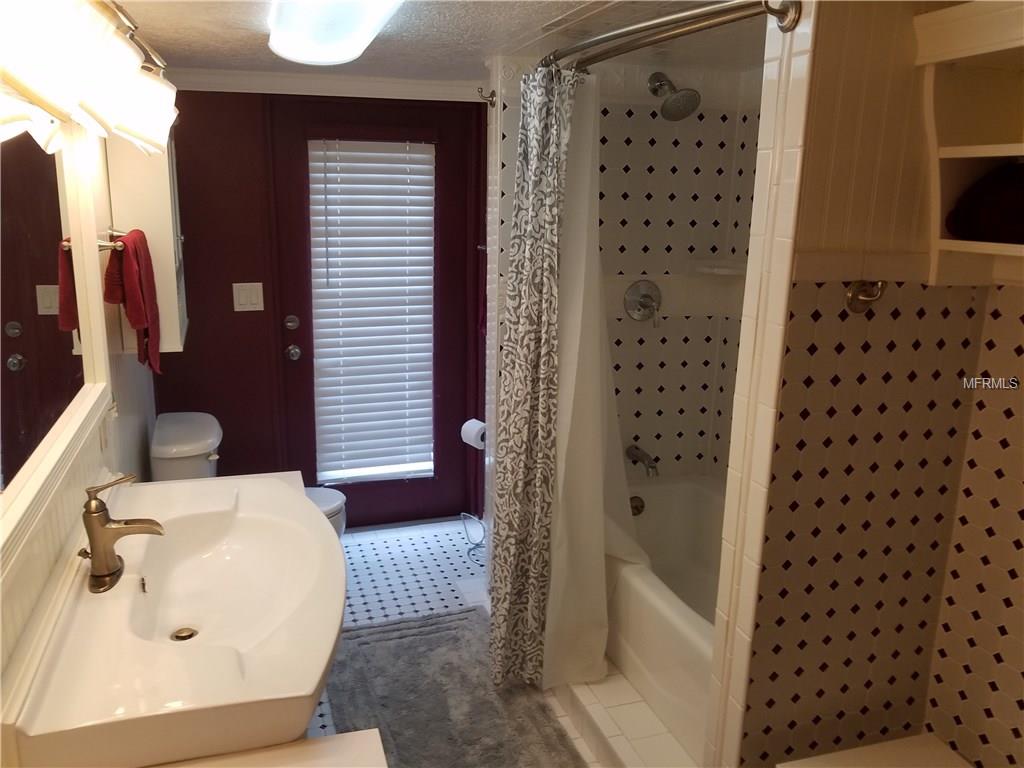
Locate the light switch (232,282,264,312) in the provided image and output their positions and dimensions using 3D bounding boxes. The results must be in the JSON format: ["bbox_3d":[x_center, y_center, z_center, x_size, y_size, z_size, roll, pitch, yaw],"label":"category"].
[{"bbox_3d":[-1.176,-0.386,3.432,0.122,0.121,0.012,-4,14,-19],"label":"light switch"}]

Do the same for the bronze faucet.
[{"bbox_3d":[-0.764,0.276,1.504,0.155,0.207,0.145,-4,14,-19],"label":"bronze faucet"}]

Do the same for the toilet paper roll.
[{"bbox_3d":[-0.153,0.229,3.460,0.100,0.108,0.108,12,17,41],"label":"toilet paper roll"}]

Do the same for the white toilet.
[{"bbox_3d":[-1.042,0.522,3.122,0.735,0.735,0.460,-4,14,-19],"label":"white toilet"}]

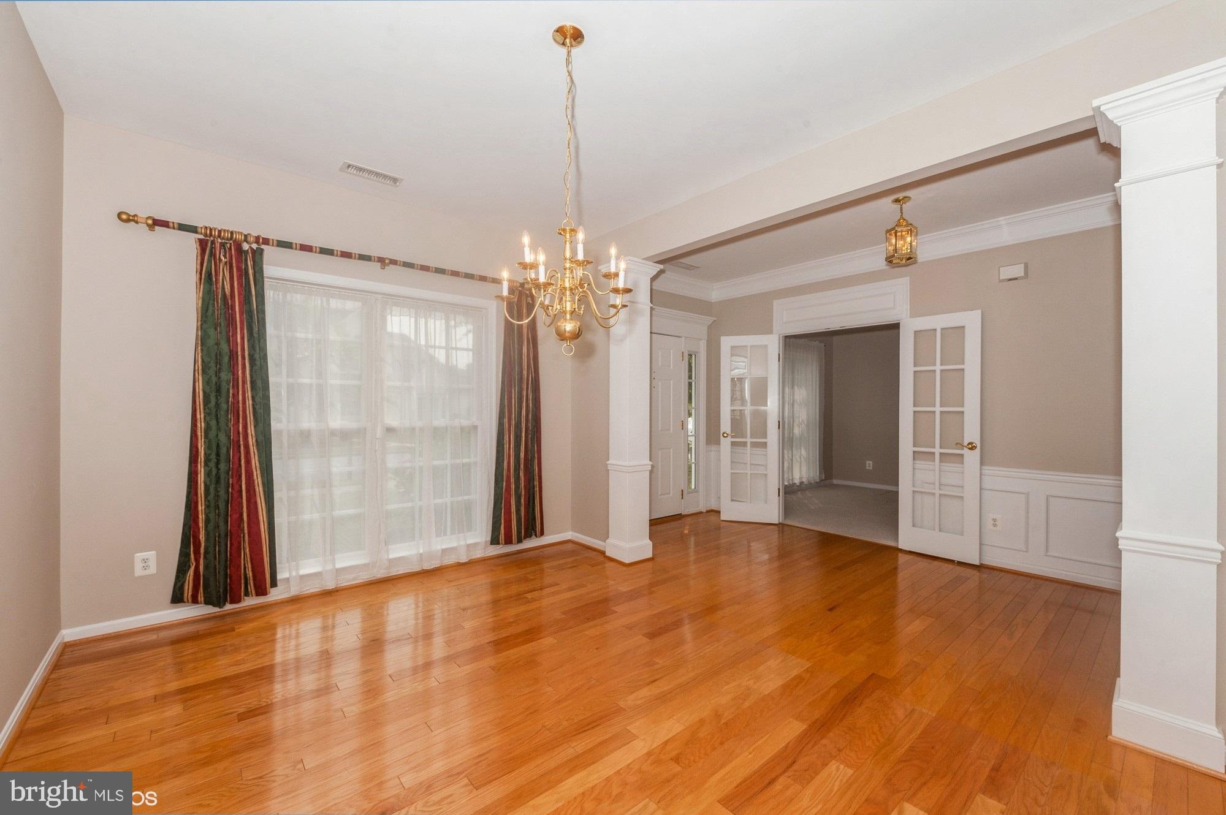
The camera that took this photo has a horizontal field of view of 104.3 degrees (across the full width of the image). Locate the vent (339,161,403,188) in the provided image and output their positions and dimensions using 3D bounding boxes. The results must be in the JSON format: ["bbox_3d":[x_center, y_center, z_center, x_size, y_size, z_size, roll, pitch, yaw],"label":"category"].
[{"bbox_3d":[-1.574,-1.517,3.119,0.352,0.020,0.163,0,0,-38],"label":"vent"}]

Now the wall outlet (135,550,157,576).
[{"bbox_3d":[-2.636,0.881,2.688,0.084,0.124,0.010,0,0,-38],"label":"wall outlet"}]

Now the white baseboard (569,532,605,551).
[{"bbox_3d":[-0.237,1.197,4.240,0.020,0.095,0.520,0,0,-39],"label":"white baseboard"}]

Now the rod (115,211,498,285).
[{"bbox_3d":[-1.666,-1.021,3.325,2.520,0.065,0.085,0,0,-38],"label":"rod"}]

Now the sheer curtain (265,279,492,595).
[{"bbox_3d":[-1.655,0.191,3.471,1.660,2.060,0.100,0,0,-38],"label":"sheer curtain"}]

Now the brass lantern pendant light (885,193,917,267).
[{"bbox_3d":[2.036,-1.251,3.360,0.205,0.440,0.190,0,0,23],"label":"brass lantern pendant light"}]

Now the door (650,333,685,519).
[{"bbox_3d":[0.439,0.205,5.230,0.910,2.030,0.050,0,0,-39],"label":"door"}]

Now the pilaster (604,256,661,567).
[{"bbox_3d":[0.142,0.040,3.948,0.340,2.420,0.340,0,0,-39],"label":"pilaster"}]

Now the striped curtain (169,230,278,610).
[{"bbox_3d":[-2.294,0.107,2.833,0.490,2.140,0.140,0,0,-38],"label":"striped curtain"}]

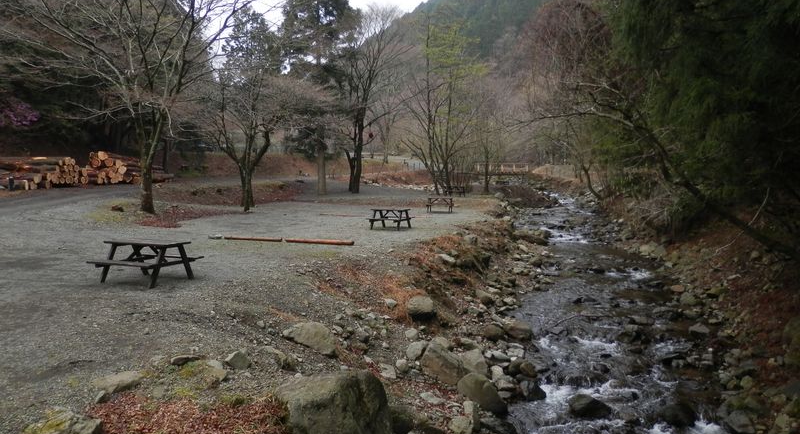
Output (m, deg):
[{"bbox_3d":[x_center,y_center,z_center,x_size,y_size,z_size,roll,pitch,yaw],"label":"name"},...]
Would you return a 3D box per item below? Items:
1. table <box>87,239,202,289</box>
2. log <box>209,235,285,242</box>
[{"bbox_3d":[-4.676,0.837,10.749,1.374,0.735,1.471,2,4,18],"label":"table"},{"bbox_3d":[-4.812,0.652,18.078,2.545,0.130,0.140,2,4,19],"label":"log"}]

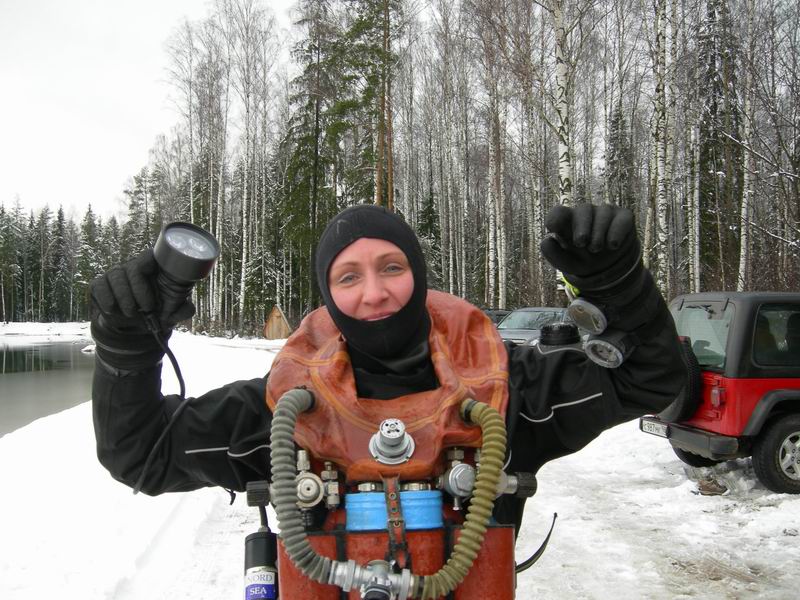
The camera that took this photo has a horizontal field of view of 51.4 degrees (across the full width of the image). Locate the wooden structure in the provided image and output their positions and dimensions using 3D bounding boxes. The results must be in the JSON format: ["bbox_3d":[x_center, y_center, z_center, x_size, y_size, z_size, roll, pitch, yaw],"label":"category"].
[{"bbox_3d":[-7.362,1.322,50.000,1.600,2.150,1.500,0,-1,-14],"label":"wooden structure"}]

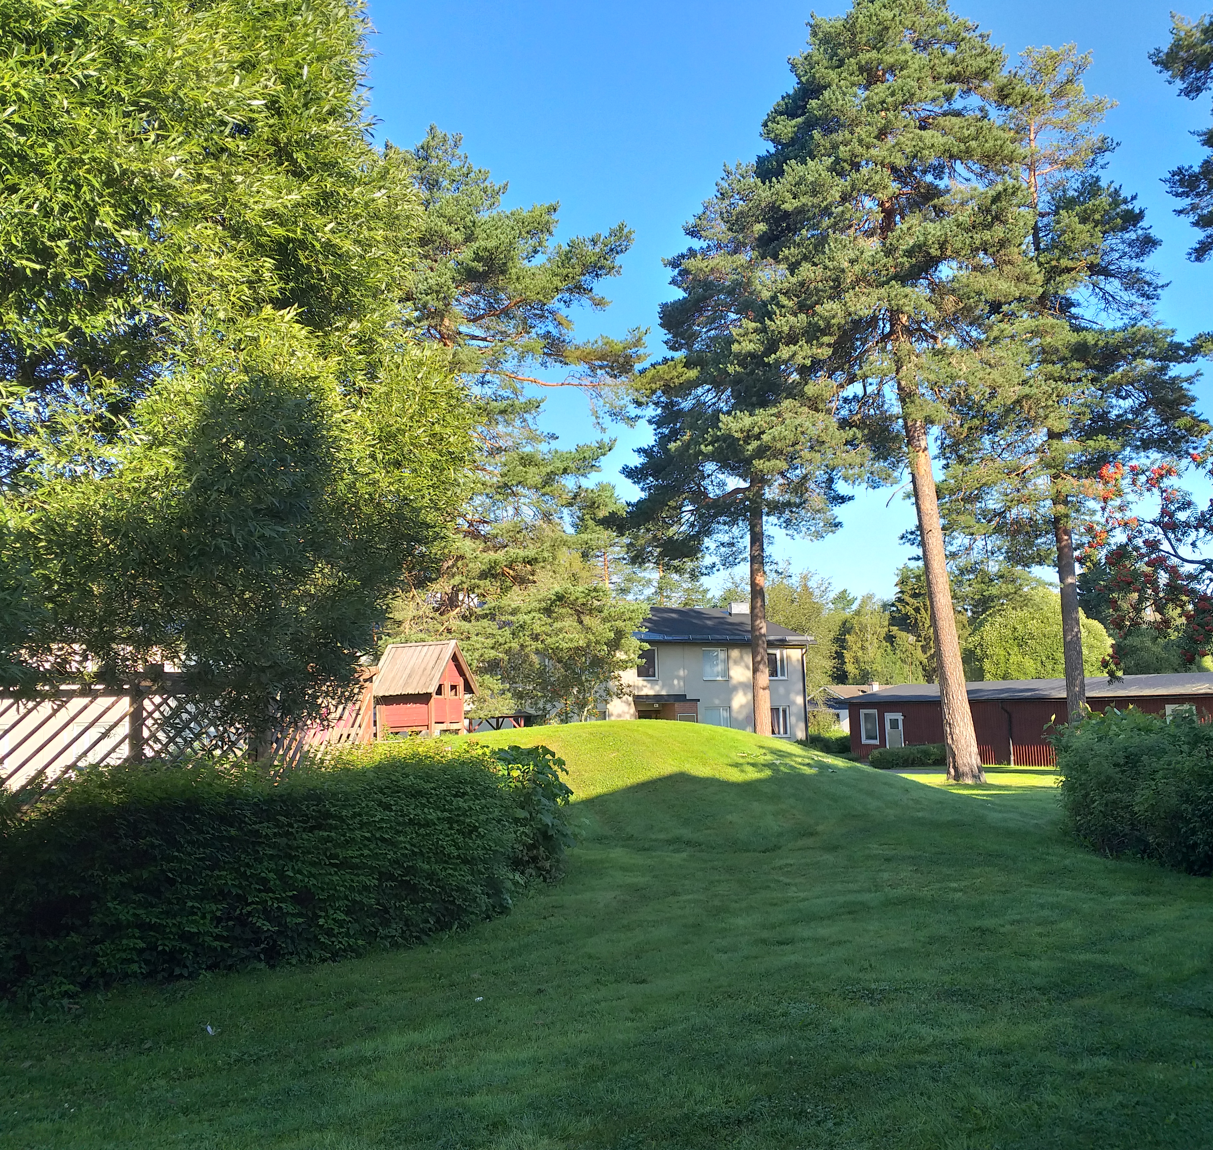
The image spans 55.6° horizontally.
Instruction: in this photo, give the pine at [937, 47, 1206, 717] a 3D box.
[{"bbox_3d":[13.047,-4.911,32.267,7.600,21.171,7.200,-1,-7,0],"label":"pine"}]

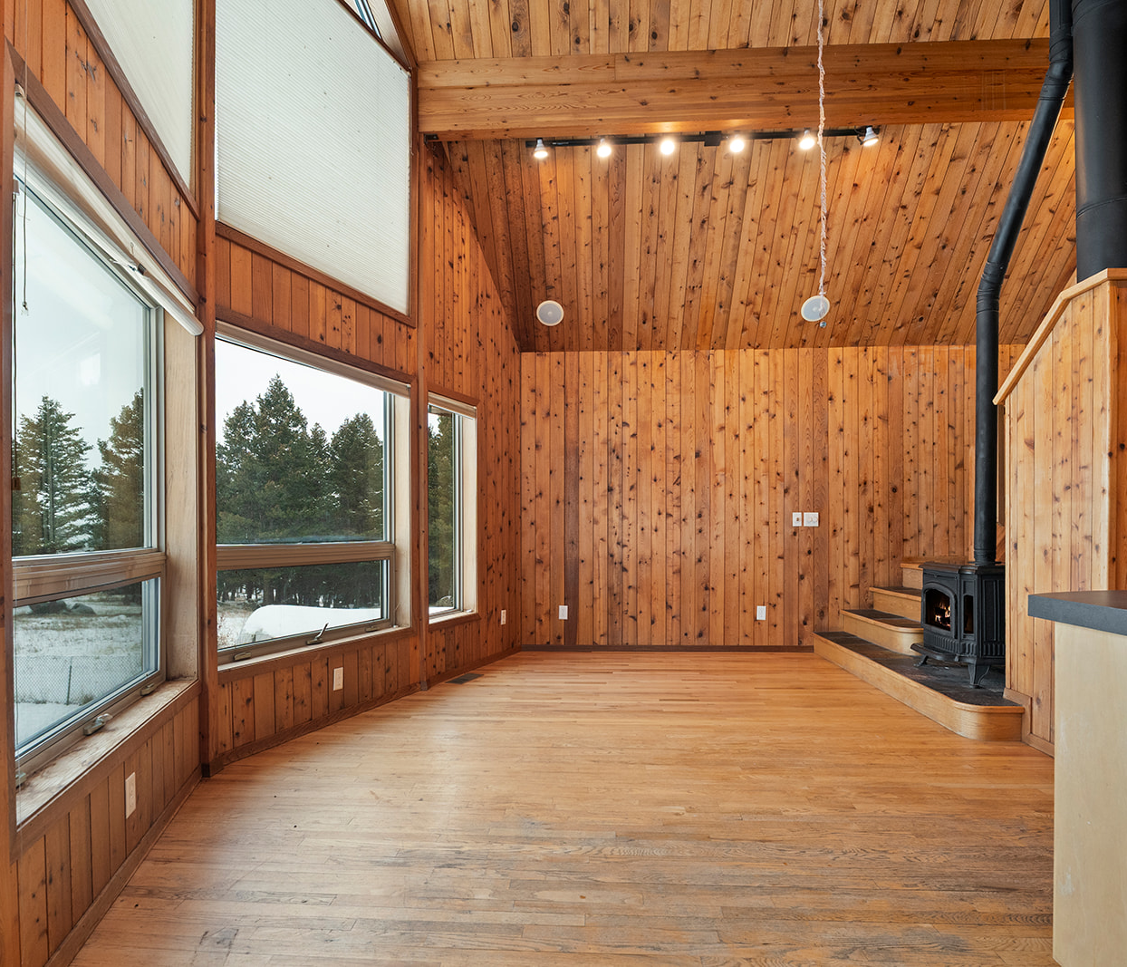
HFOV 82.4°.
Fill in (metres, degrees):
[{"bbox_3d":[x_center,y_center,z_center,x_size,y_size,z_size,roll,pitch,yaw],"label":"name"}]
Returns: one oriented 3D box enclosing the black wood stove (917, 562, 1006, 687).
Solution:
[{"bbox_3d":[2.380,0.800,3.770,0.470,0.650,0.560,0,-2,2],"label":"black wood stove"}]

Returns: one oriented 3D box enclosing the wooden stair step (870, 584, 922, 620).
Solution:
[{"bbox_3d":[2.680,0.916,4.820,0.320,0.190,0.930,0,-2,2],"label":"wooden stair step"}]

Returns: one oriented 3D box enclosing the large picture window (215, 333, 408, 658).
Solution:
[{"bbox_3d":[-1.275,0.104,3.385,0.120,1.430,1.400,-1,-2,22],"label":"large picture window"}]

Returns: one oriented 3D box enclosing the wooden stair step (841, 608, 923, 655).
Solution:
[{"bbox_3d":[2.440,1.097,4.790,0.330,0.185,0.970,0,-2,2],"label":"wooden stair step"}]

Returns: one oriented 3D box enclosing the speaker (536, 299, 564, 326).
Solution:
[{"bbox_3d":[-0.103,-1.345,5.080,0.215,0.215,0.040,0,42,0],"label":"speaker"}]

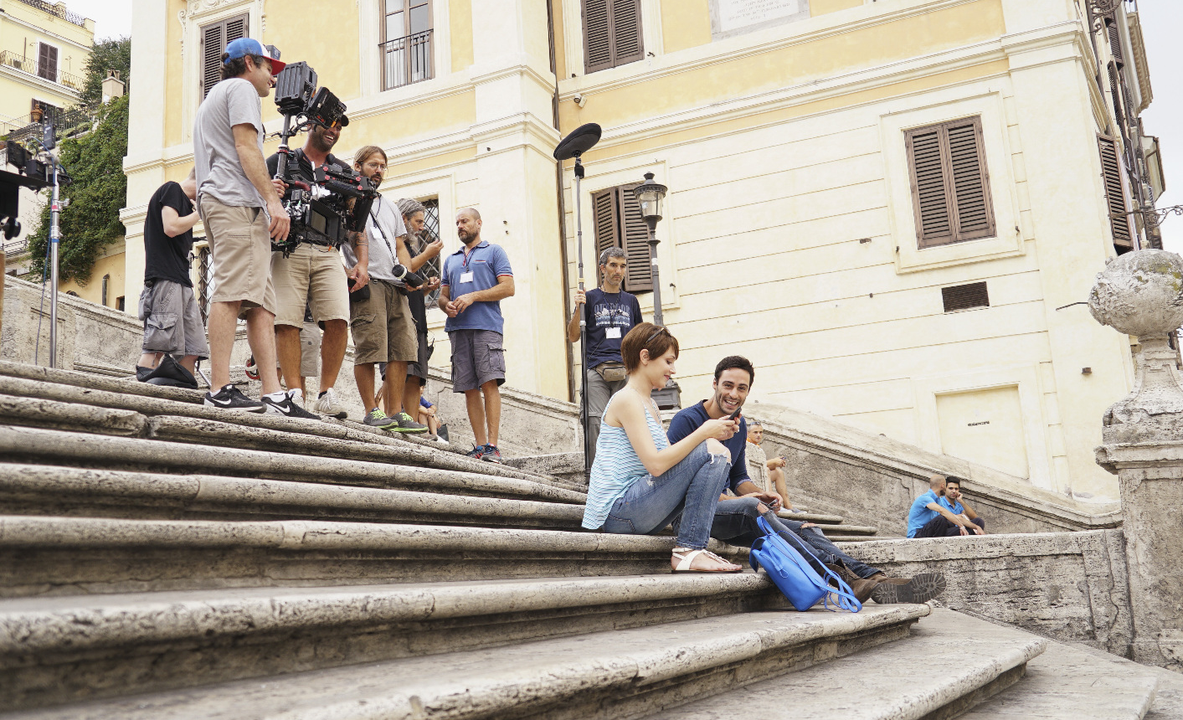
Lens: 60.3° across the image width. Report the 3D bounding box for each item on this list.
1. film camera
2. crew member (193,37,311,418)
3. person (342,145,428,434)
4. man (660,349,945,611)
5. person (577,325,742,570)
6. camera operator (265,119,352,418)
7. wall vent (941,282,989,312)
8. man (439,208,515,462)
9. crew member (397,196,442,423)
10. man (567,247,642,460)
[{"bbox_3d":[-1.496,-1.111,5.641,0.460,1.081,0.380,-11,-13,34],"label":"film camera"},{"bbox_3d":[-1.527,-0.633,4.620,0.520,1.788,0.500,-13,-15,40],"label":"crew member"},{"bbox_3d":[-1.272,-0.469,6.271,0.520,1.805,0.420,6,-14,-40],"label":"person"},{"bbox_3d":[0.830,0.458,4.150,0.520,1.040,1.120,6,-15,-40],"label":"man"},{"bbox_3d":[0.274,0.327,3.900,0.640,0.948,0.430,-7,-12,17],"label":"person"},{"bbox_3d":[-1.524,-0.551,5.650,0.580,1.754,0.450,2,-13,-26],"label":"camera operator"},{"bbox_3d":[5.387,-0.896,14.673,0.610,0.357,0.060,-8,-11,23],"label":"wall vent"},{"bbox_3d":[-0.808,-0.202,7.152,0.540,1.811,0.380,-9,-12,25],"label":"man"},{"bbox_3d":[-1.171,-0.289,6.850,0.420,1.707,0.480,-3,-11,0],"label":"crew member"},{"bbox_3d":[0.100,0.073,7.165,0.530,1.789,0.380,-2,-11,-9],"label":"man"}]

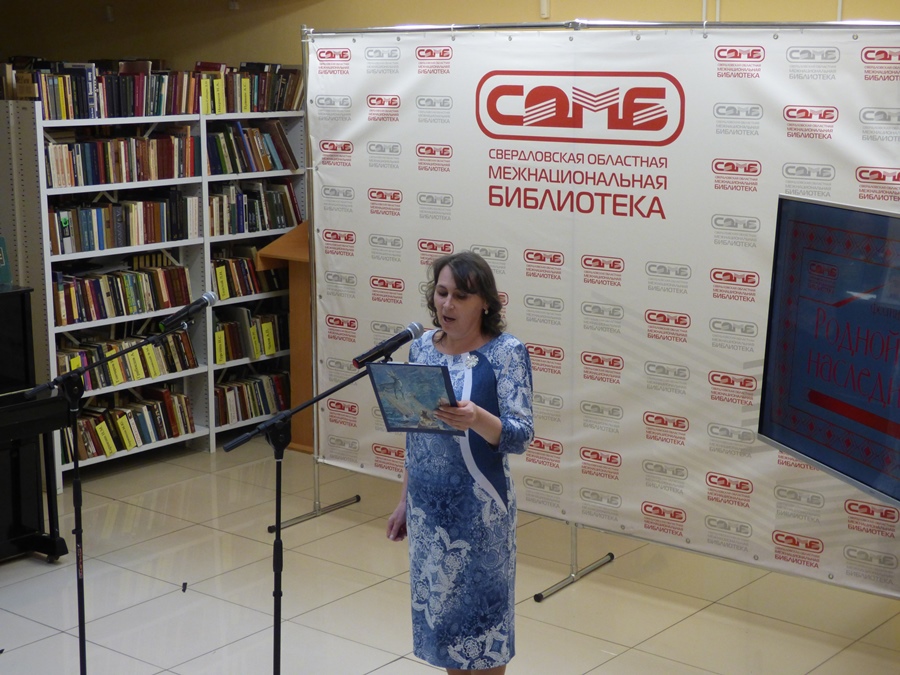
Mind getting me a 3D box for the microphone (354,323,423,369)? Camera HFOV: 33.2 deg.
[{"bbox_3d":[-0.169,0.023,4.269,0.252,0.050,0.050,-30,26,-33],"label":"microphone"}]

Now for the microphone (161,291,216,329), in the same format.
[{"bbox_3d":[-0.868,-0.085,5.029,0.050,0.050,0.252,8,31,38],"label":"microphone"}]

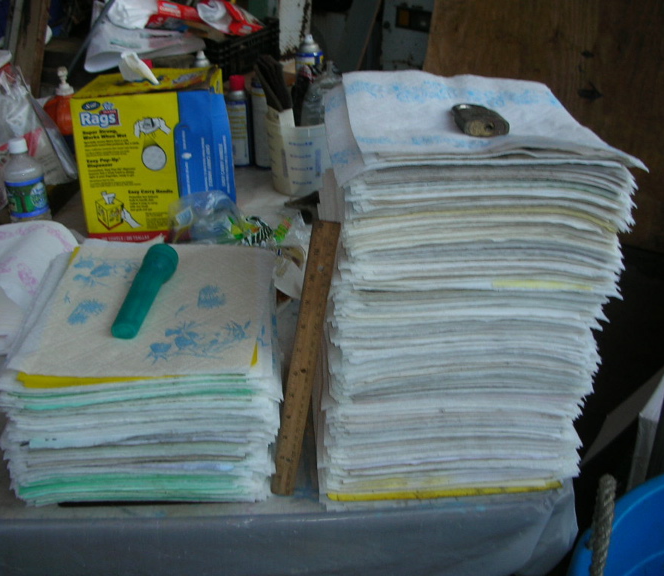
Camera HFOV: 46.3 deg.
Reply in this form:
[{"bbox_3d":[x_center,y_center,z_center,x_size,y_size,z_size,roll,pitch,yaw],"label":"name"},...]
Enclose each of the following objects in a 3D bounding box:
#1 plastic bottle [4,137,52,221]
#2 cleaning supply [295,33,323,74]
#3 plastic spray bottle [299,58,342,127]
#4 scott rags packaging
[{"bbox_3d":[-0.587,-0.197,1.488,0.071,0.175,0.071,-7,26,-11],"label":"plastic bottle"},{"bbox_3d":[-0.052,-0.510,1.954,0.066,0.250,0.066,-10,27,-16],"label":"cleaning supply"},{"bbox_3d":[-0.026,-0.353,1.655,0.090,0.250,0.080,13,25,14],"label":"plastic spray bottle"},{"bbox_3d":[-0.331,-0.259,1.494,0.243,0.270,0.223,-2,26,-1],"label":"scott rags packaging"}]

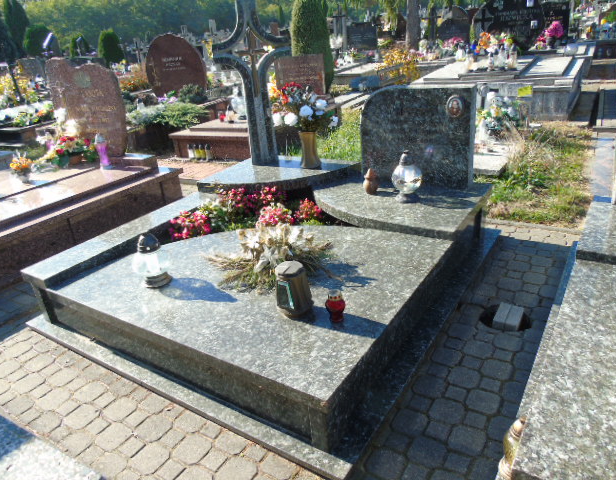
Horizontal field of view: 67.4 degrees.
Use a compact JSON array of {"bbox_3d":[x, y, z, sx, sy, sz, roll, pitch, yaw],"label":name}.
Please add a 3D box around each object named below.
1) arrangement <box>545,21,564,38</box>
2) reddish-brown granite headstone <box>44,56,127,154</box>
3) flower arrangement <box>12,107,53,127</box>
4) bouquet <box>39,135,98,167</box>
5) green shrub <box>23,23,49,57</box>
[{"bbox_3d":[4.407,-3.763,8.263,0.360,0.350,0.340,7,27,26],"label":"arrangement"},{"bbox_3d":[-2.396,-1.422,4.995,1.000,0.980,0.140,11,28,31],"label":"reddish-brown granite headstone"},{"bbox_3d":[-4.786,-2.145,8.059,0.700,0.300,0.450,11,28,31],"label":"flower arrangement"},{"bbox_3d":[-2.645,-0.993,5.125,0.620,0.330,0.400,11,28,31],"label":"bouquet"},{"bbox_3d":[-7.343,-5.395,12.500,0.850,0.950,0.850,-17,26,-24],"label":"green shrub"}]

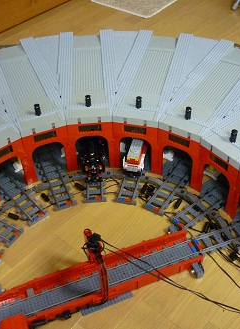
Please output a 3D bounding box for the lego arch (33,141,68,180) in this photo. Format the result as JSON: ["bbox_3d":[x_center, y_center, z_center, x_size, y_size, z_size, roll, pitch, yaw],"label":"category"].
[{"bbox_3d":[-0.211,-0.014,1.236,0.100,0.130,0.040,-17,48,-14],"label":"lego arch"}]

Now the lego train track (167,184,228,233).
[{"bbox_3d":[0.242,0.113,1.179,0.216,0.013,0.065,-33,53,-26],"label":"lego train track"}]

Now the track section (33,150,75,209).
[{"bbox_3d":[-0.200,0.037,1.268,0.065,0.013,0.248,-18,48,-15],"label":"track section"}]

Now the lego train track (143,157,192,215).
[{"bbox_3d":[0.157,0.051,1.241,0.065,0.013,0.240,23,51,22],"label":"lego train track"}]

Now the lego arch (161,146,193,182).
[{"bbox_3d":[0.174,-0.004,1.212,0.100,0.130,0.040,24,51,23],"label":"lego arch"}]

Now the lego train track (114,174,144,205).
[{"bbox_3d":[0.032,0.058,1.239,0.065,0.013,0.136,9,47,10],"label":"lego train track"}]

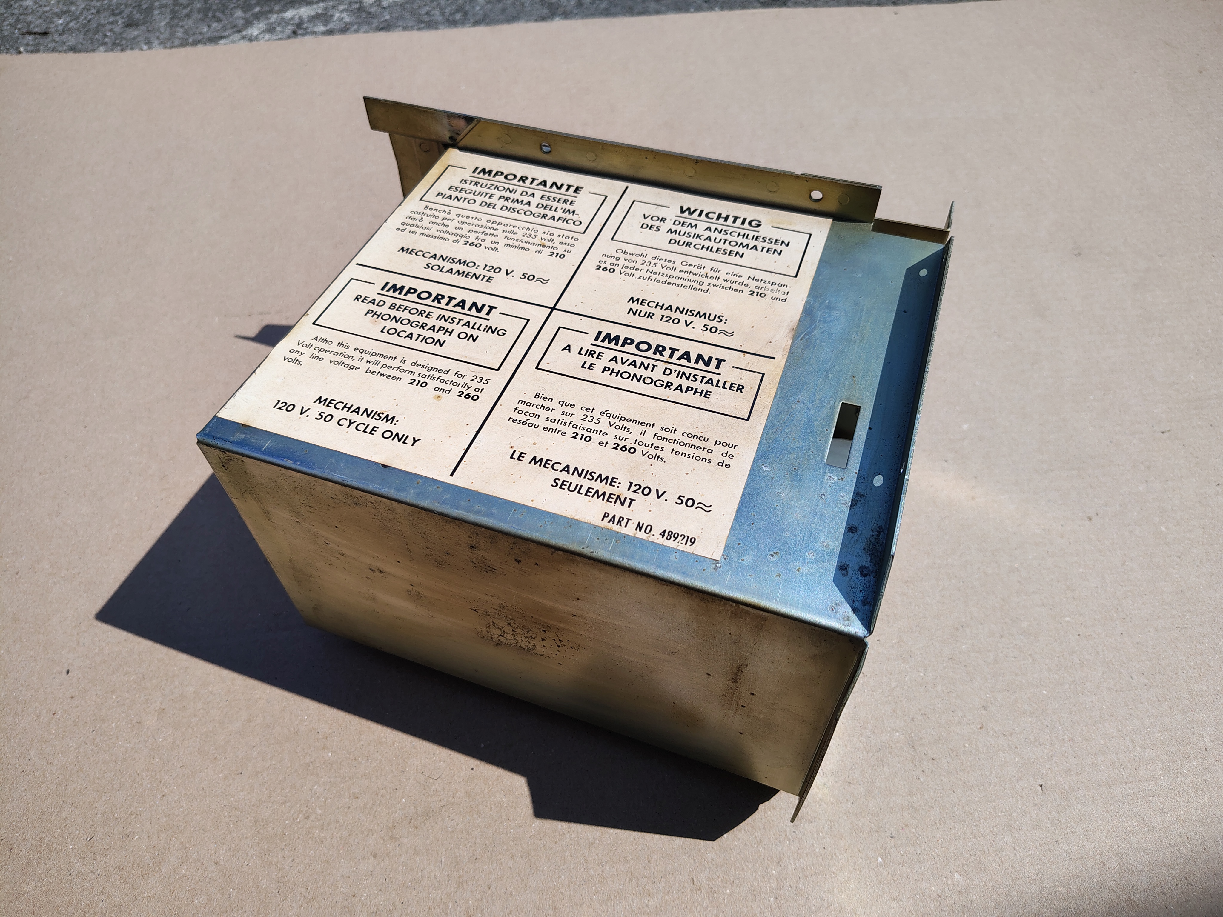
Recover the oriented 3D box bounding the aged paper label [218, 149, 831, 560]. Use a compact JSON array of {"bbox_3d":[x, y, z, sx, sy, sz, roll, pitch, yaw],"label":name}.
[{"bbox_3d":[-0.022,-0.057,0.322,0.178,0.002,0.177,15,53,14],"label":"aged paper label"}]

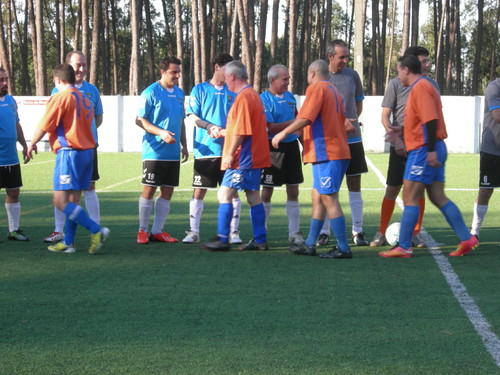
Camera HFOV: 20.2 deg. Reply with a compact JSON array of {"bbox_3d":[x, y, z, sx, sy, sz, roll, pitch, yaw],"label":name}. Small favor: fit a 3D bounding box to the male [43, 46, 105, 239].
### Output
[{"bbox_3d":[-1.629,-0.376,12.956,0.560,1.766,0.380,-2,8,-12],"label":"male"}]

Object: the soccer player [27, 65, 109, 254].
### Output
[{"bbox_3d":[-1.627,-0.249,12.378,0.660,1.672,0.550,5,9,32],"label":"soccer player"}]

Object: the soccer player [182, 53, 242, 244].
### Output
[{"bbox_3d":[-0.349,-0.358,12.905,0.550,1.746,0.450,-3,8,-20],"label":"soccer player"}]

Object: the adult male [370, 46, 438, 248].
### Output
[{"bbox_3d":[1.444,-0.366,12.718,0.580,1.811,0.420,-3,8,-20],"label":"adult male"}]

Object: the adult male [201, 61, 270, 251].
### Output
[{"bbox_3d":[-0.112,-0.273,12.459,0.660,1.698,0.500,0,8,3],"label":"adult male"}]

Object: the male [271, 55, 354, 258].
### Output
[{"bbox_3d":[0.566,-0.246,12.183,0.700,1.720,0.520,3,8,22],"label":"male"}]

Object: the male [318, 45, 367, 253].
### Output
[{"bbox_3d":[0.849,-0.400,12.739,0.550,1.873,0.450,-3,8,-20],"label":"male"}]

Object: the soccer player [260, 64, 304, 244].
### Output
[{"bbox_3d":[0.292,-0.306,12.885,0.500,1.647,0.450,-3,8,-20],"label":"soccer player"}]

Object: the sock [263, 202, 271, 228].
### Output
[{"bbox_3d":[0.139,0.278,12.965,0.120,0.280,0.140,-2,8,-15],"label":"sock"}]

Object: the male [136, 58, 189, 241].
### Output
[{"bbox_3d":[-0.823,-0.342,12.907,0.520,1.714,0.420,-3,8,-18],"label":"male"}]

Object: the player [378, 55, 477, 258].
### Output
[{"bbox_3d":[1.558,-0.267,12.180,0.850,1.763,0.500,0,8,2],"label":"player"}]

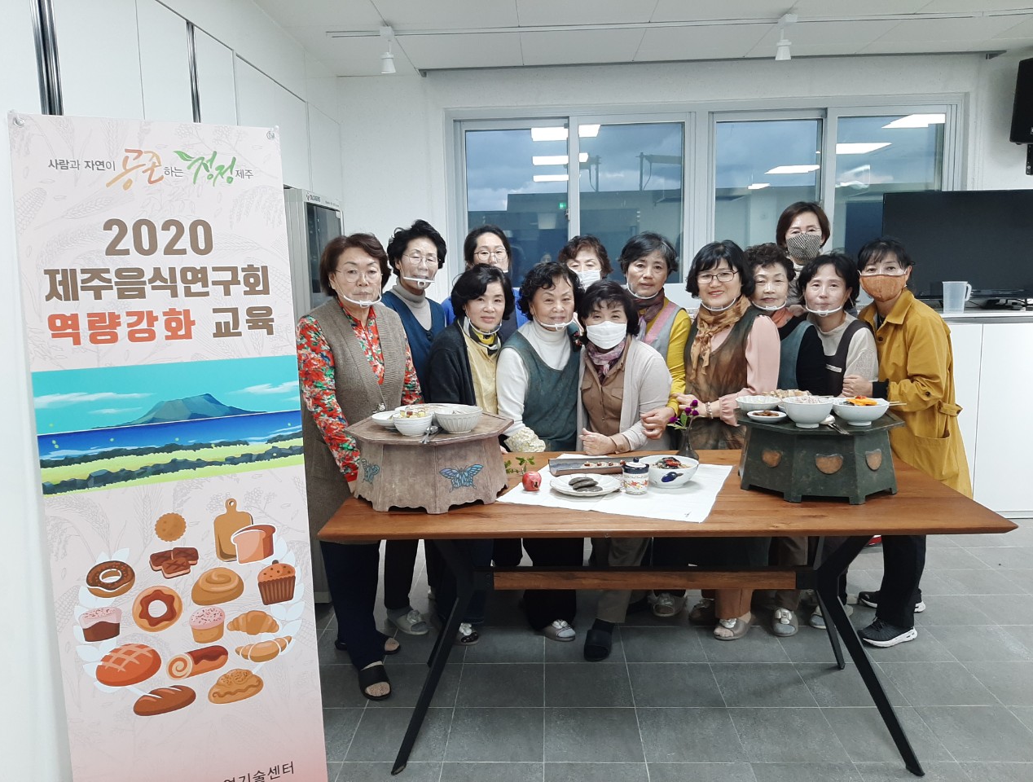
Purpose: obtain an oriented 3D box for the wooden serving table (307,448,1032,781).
[{"bbox_3d":[0.400,0.675,2.494,1.780,0.770,0.900,-1,8,3],"label":"wooden serving table"}]

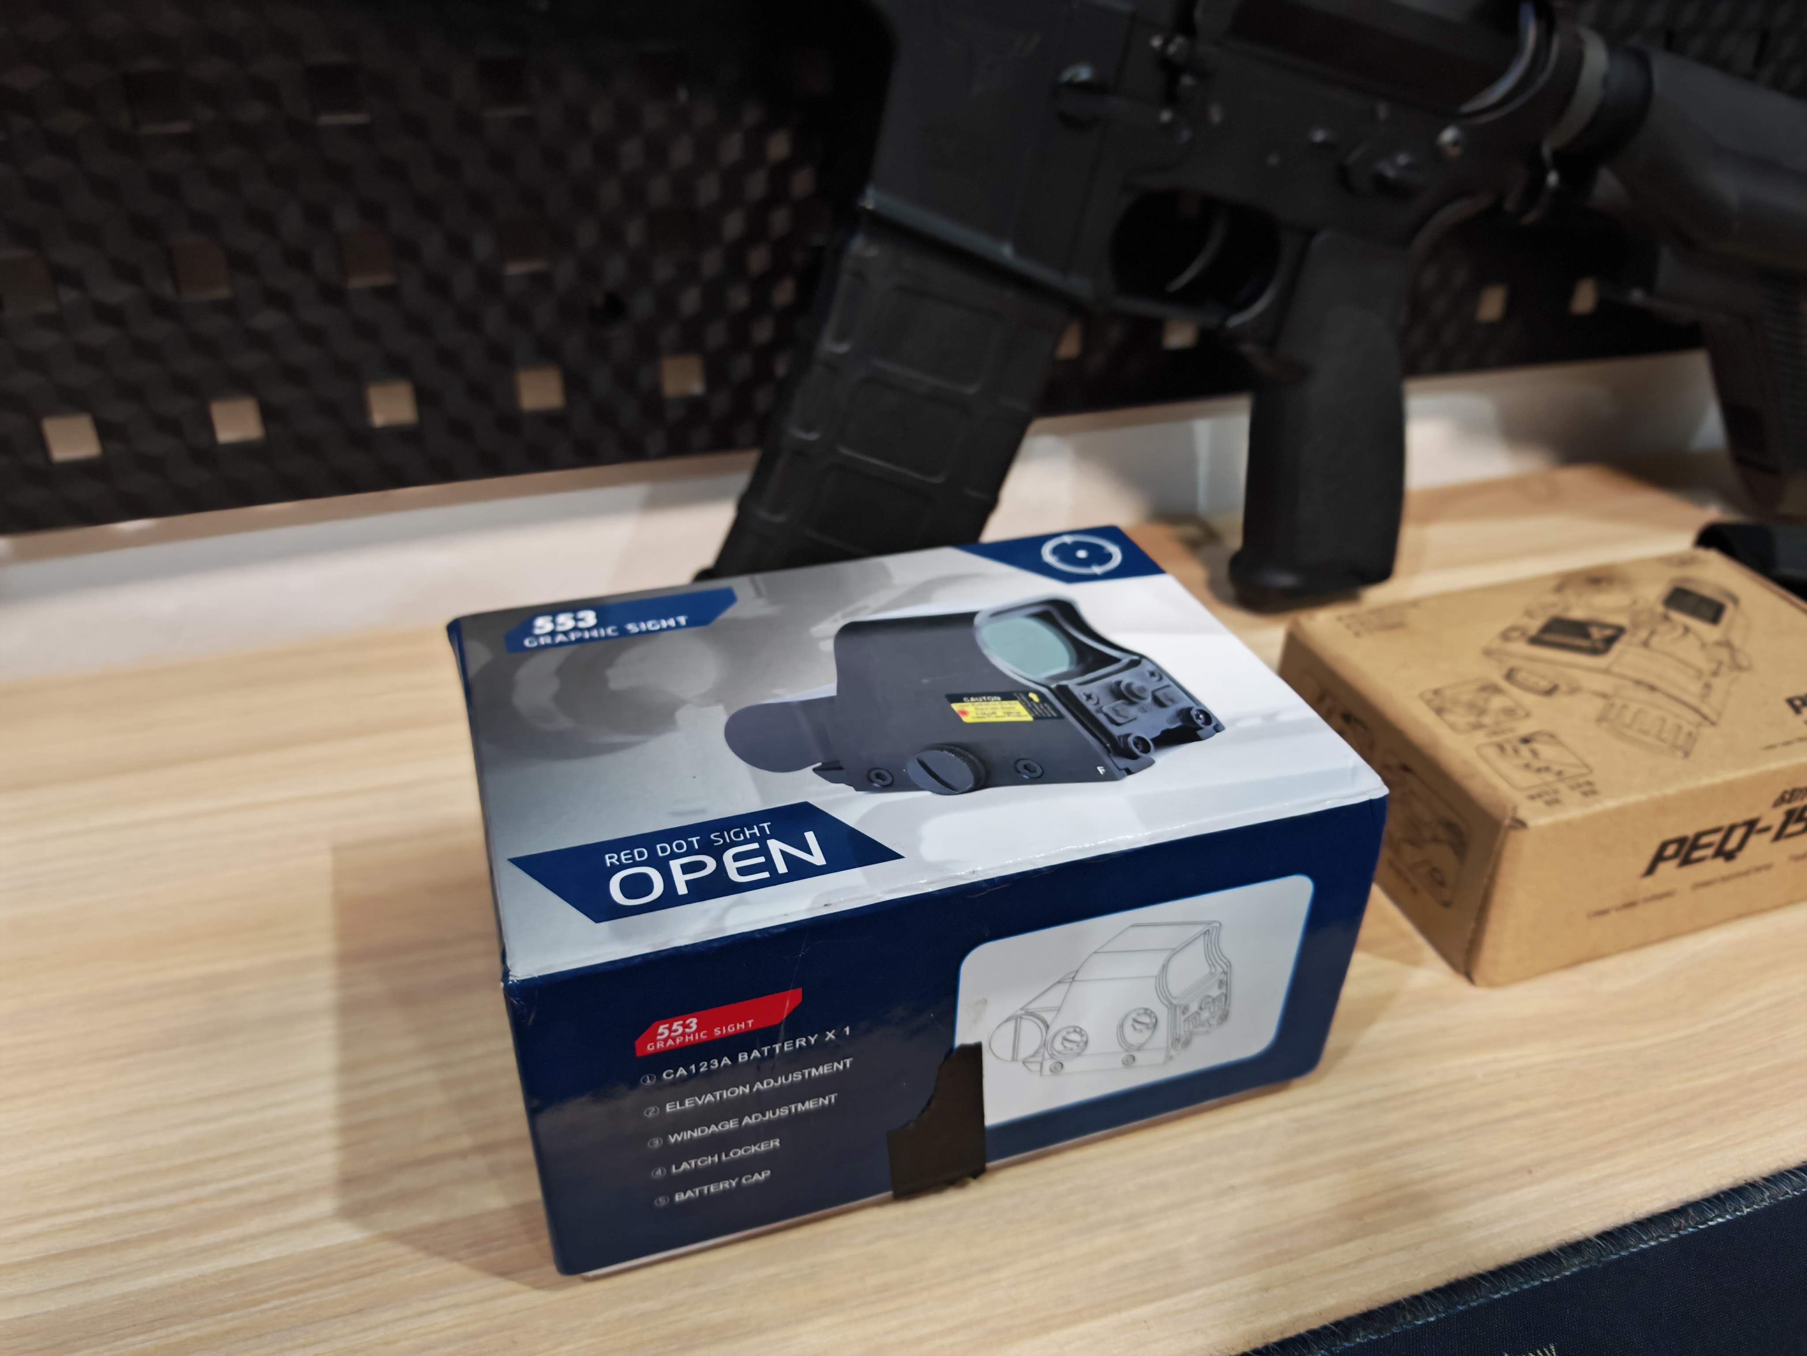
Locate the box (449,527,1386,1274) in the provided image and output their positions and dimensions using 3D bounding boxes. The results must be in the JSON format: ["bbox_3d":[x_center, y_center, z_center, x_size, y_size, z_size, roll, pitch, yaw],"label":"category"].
[{"bbox_3d":[-0.004,0.033,0.255,0.147,0.071,0.107,-9,34,-14],"label":"box"}]

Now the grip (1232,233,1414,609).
[{"bbox_3d":[0.132,-0.082,0.396,0.051,0.113,0.033,-14,35,-11],"label":"grip"}]

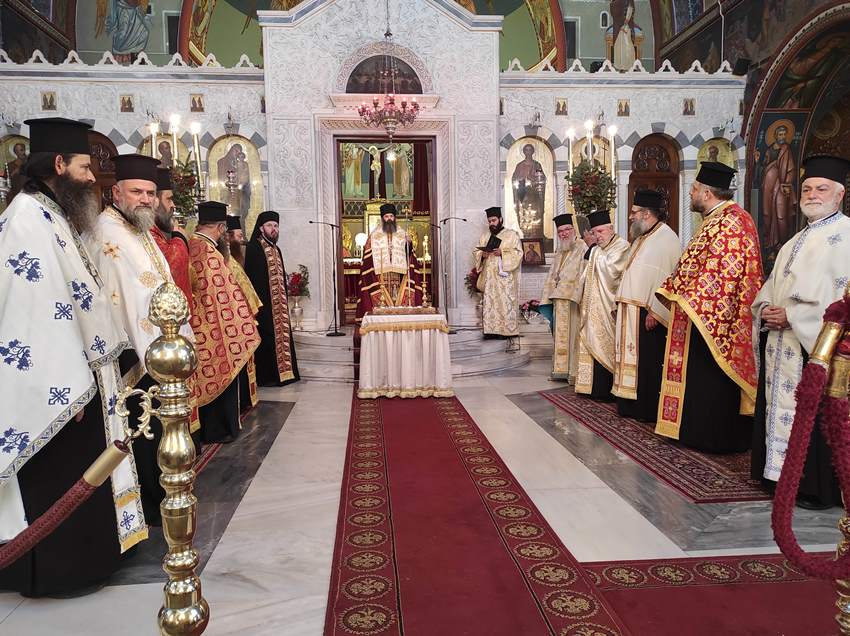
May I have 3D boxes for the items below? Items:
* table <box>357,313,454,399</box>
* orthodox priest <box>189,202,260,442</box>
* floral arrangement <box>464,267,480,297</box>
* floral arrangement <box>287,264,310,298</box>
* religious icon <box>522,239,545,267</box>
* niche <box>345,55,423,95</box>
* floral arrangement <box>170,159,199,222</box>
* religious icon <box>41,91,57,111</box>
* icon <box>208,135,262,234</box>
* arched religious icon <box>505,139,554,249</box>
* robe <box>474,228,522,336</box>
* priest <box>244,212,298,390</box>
[{"bbox_3d":[-0.217,0.349,6.258,0.923,0.800,0.720,-1,4,-5],"label":"table"},{"bbox_3d":[-1.527,0.023,4.650,0.540,1.764,0.610,-3,5,-25],"label":"orthodox priest"},{"bbox_3d":[0.721,-0.496,8.508,0.365,0.450,0.320,-1,4,-5],"label":"floral arrangement"},{"bbox_3d":[-1.712,-0.493,8.284,0.339,0.458,0.320,-1,4,-5],"label":"floral arrangement"},{"bbox_3d":[1.581,-0.958,8.937,0.357,0.399,0.050,-1,-5,-5],"label":"religious icon"},{"bbox_3d":[-0.698,-4.086,10.314,1.304,0.655,0.200,-1,4,-5],"label":"niche"},{"bbox_3d":[-2.878,-1.527,7.176,0.465,0.693,0.480,-1,4,-5],"label":"floral arrangement"},{"bbox_3d":[-6.272,-3.623,10.218,0.245,0.318,0.040,-1,4,-5],"label":"religious icon"},{"bbox_3d":[-2.998,-1.974,9.747,0.834,1.796,0.100,-1,4,-5],"label":"icon"},{"bbox_3d":[1.728,-2.047,10.172,0.872,1.851,0.180,-1,4,-5],"label":"arched religious icon"},{"bbox_3d":[1.053,-0.505,8.730,0.640,1.537,0.480,1,5,25],"label":"robe"},{"bbox_3d":[-1.723,-0.213,6.757,0.450,1.923,0.560,2,5,38],"label":"priest"}]

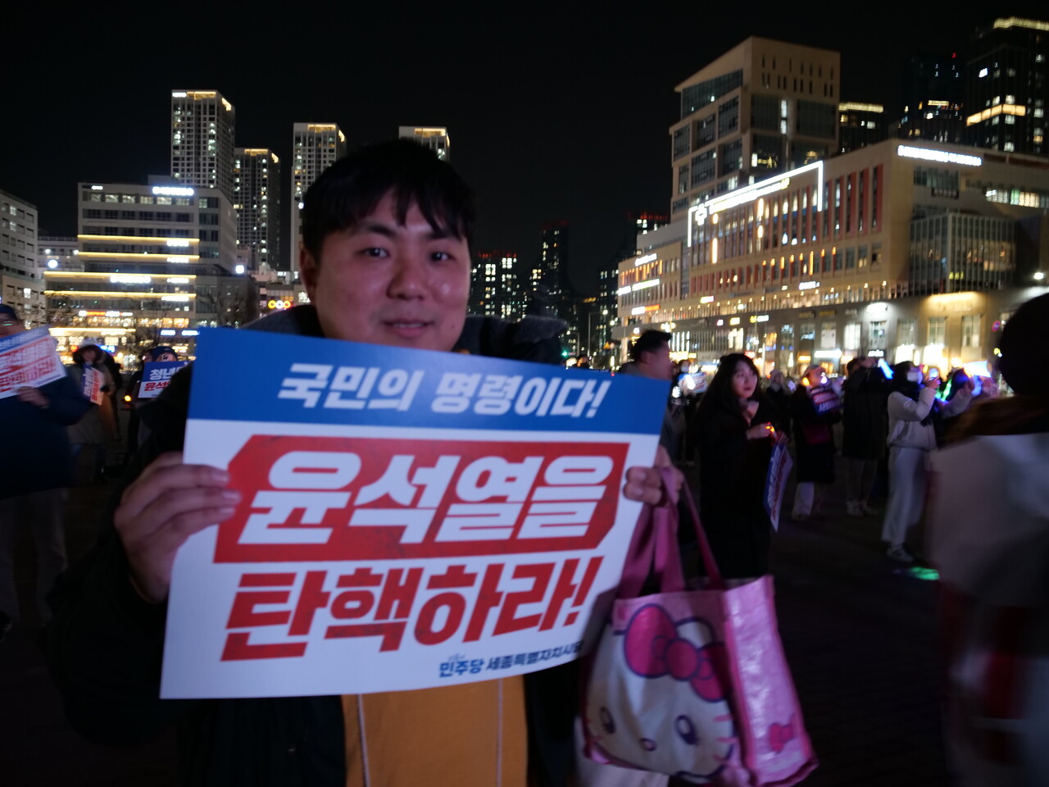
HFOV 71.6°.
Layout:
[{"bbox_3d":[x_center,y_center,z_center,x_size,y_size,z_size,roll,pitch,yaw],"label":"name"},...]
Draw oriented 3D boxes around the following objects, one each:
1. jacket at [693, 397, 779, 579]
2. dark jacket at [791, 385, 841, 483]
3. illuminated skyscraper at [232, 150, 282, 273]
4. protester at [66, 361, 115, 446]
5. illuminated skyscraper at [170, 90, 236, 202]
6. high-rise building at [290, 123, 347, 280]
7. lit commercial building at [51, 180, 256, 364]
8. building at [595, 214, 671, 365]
[{"bbox_3d":[1.213,0.546,4.209,0.500,1.070,0.420,0,1,-35],"label":"jacket"},{"bbox_3d":[2.996,0.418,7.507,0.500,1.000,0.420,0,1,-38],"label":"dark jacket"},{"bbox_3d":[-180.726,-86.276,494.771,23.723,153.899,24.000,1,1,0],"label":"illuminated skyscraper"},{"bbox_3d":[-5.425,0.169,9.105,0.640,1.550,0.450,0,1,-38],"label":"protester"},{"bbox_3d":[-170.047,-82.308,387.816,23.576,149.633,24.000,1,1,0],"label":"illuminated skyscraper"},{"bbox_3d":[-113.283,-77.125,406.884,24.095,140.573,24.000,1,1,0],"label":"high-rise building"},{"bbox_3d":[-87.569,-25.862,178.562,48.000,46.000,22.000,1,1,-7],"label":"lit commercial building"},{"bbox_3d":[30.719,-15.940,149.742,15.000,31.000,23.000,1,1,-23],"label":"building"}]

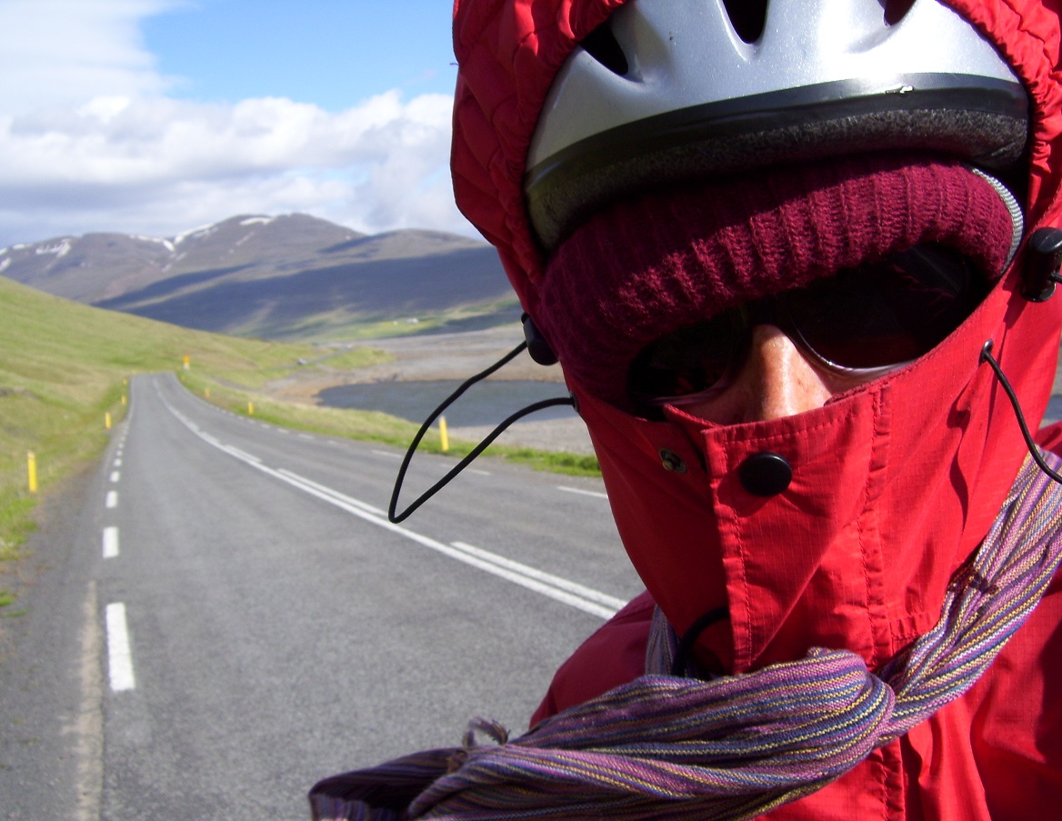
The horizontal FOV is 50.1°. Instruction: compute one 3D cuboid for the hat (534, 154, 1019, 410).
[{"bbox_3d":[0.091,-0.096,0.472,0.190,0.170,0.225,-12,-15,15],"label":"hat"}]

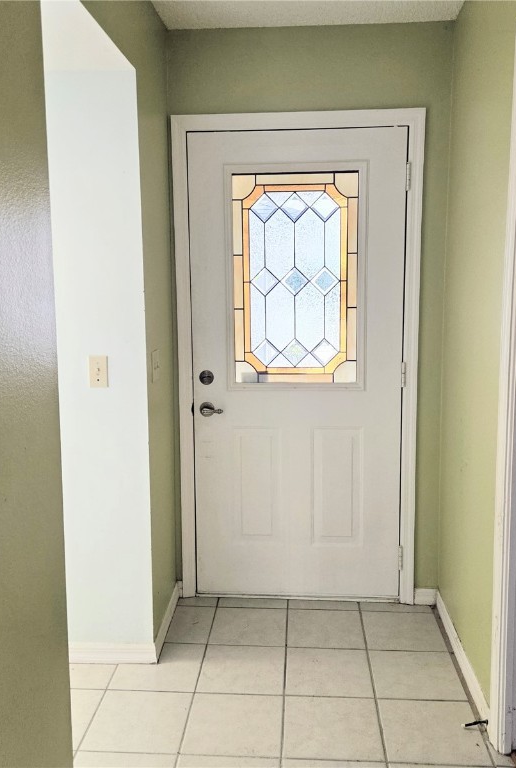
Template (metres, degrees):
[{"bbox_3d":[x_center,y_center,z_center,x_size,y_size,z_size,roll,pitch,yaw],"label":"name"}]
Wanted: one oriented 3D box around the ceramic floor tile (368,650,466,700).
[{"bbox_3d":[0.574,1.069,2.500,0.308,0.010,0.308,0,9,4],"label":"ceramic floor tile"}]

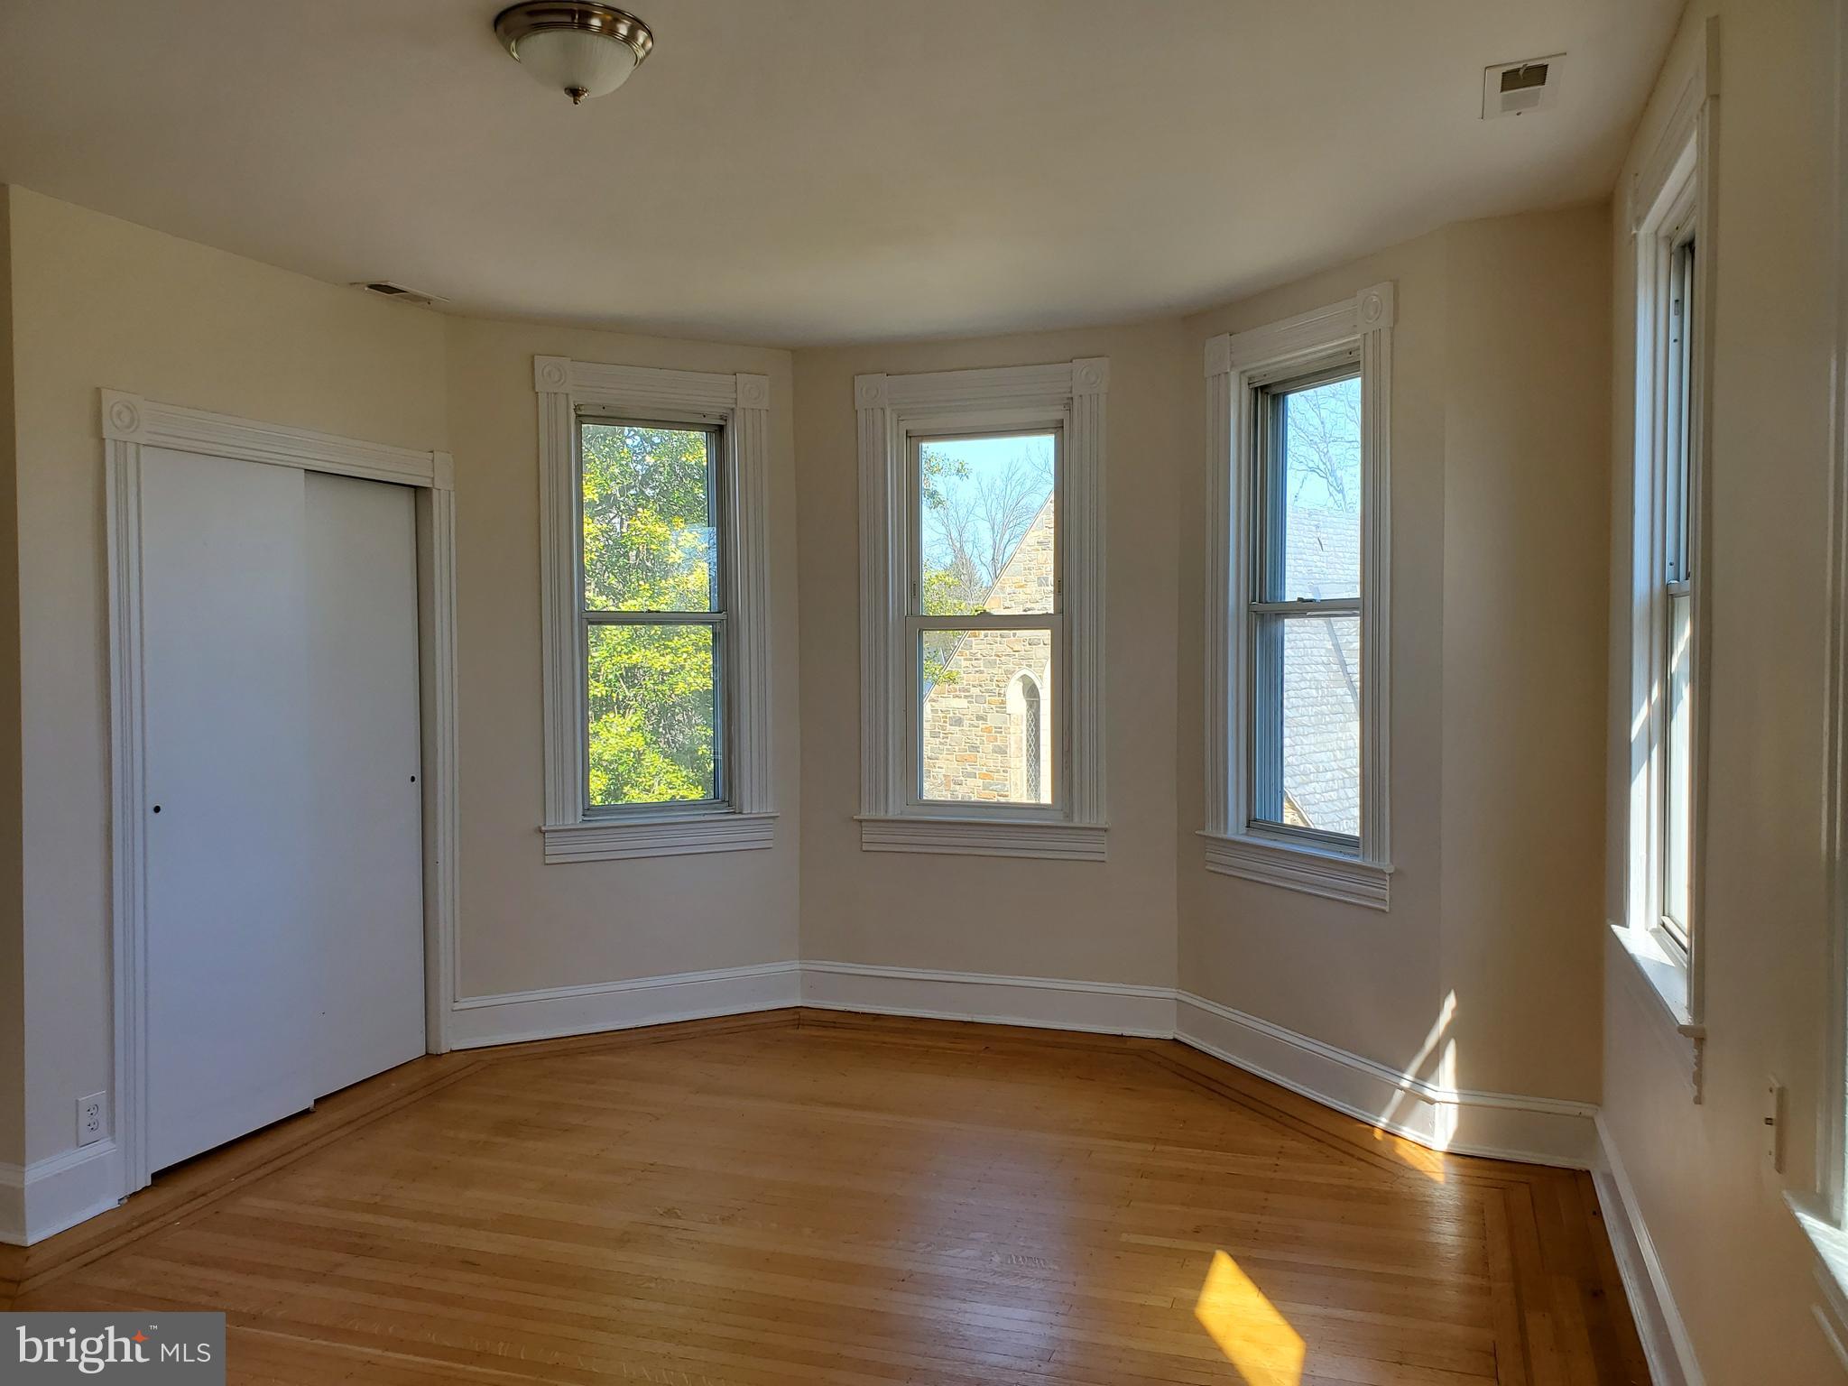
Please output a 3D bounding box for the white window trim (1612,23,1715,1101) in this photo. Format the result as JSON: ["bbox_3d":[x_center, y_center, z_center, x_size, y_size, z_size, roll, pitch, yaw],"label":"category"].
[{"bbox_3d":[1.453,-0.224,2.727,0.130,1.817,0.890,0,2,20],"label":"white window trim"}]

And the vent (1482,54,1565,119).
[{"bbox_3d":[1.253,-1.256,2.908,0.148,0.020,0.300,0,2,20],"label":"vent"}]

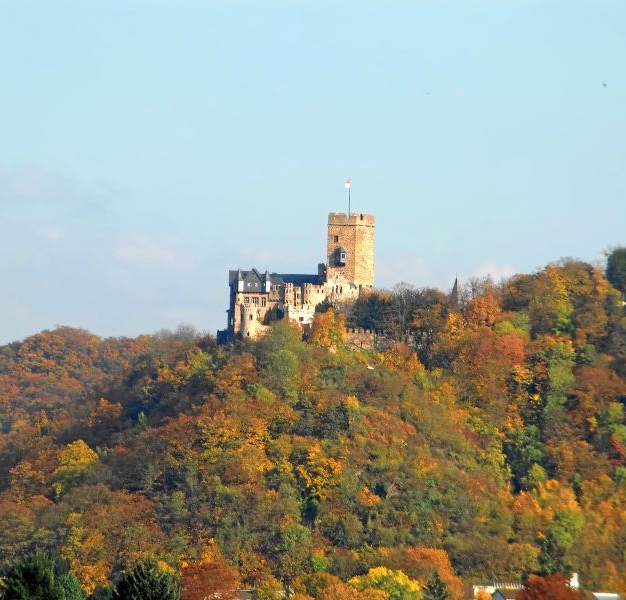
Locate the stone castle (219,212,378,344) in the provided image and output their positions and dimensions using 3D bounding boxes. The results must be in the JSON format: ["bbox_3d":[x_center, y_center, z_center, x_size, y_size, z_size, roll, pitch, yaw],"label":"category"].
[{"bbox_3d":[-4.760,-6.779,1600.000,40.644,35.923,28.000,-1,-3,12],"label":"stone castle"}]

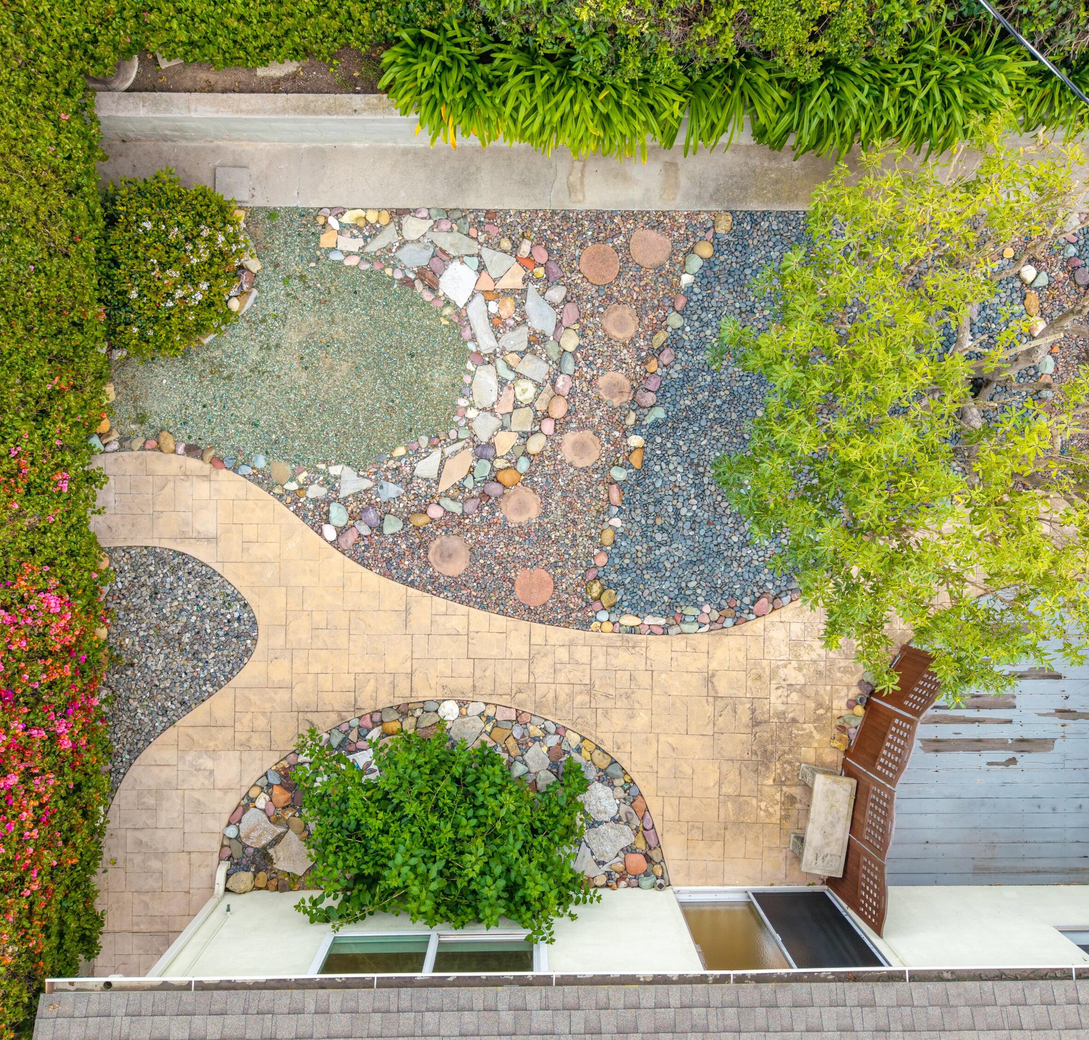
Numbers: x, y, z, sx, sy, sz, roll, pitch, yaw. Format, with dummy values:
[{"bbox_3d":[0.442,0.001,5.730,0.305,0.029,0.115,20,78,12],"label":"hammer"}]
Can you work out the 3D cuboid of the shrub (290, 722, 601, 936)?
[{"bbox_3d":[-0.850,2.600,8.330,2.500,1.400,1.650,0,90,-1],"label":"shrub"}]

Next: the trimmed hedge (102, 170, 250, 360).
[{"bbox_3d":[-3.100,-2.130,8.130,1.200,0.950,1.500,0,90,-1],"label":"trimmed hedge"}]

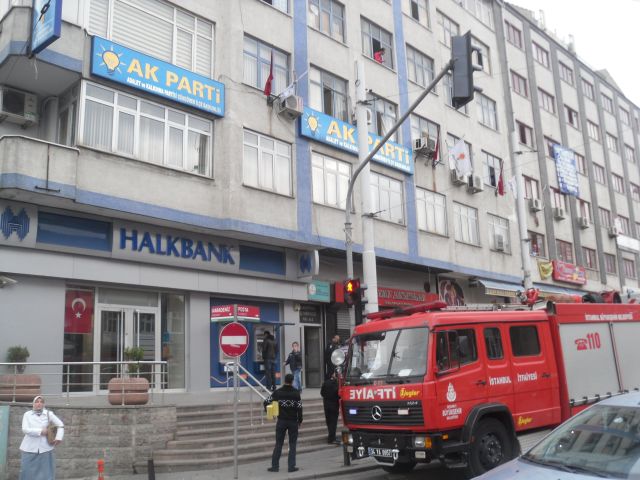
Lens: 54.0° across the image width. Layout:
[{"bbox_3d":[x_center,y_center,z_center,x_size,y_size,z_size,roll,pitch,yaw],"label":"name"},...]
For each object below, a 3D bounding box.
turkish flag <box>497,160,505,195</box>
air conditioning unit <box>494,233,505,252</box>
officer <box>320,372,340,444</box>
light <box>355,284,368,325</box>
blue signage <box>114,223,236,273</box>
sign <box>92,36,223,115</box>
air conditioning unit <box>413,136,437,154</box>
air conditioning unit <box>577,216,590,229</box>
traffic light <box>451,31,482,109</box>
[{"bbox_3d":[8.512,-2.897,29.609,0.330,1.500,0.220,-14,-17,42],"label":"turkish flag"},{"bbox_3d":[8.357,0.126,29.265,0.250,0.640,0.680,-14,-17,42],"label":"air conditioning unit"},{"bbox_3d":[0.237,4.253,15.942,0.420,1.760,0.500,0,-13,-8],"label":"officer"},{"bbox_3d":[0.741,1.230,11.800,0.280,0.780,0.250,7,-15,-34],"label":"light"},{"bbox_3d":[-3.870,0.253,17.331,0.150,1.000,4.037,-14,-17,42],"label":"blue signage"},{"bbox_3d":[-4.181,-4.245,16.765,0.180,0.970,3.958,-14,-17,42],"label":"sign"},{"bbox_3d":[4.103,-3.702,24.679,0.520,0.450,0.580,-13,-17,43],"label":"air conditioning unit"},{"bbox_3d":[14.796,-0.965,35.258,0.300,0.520,0.780,-13,-17,43],"label":"air conditioning unit"},{"bbox_3d":[2.323,-2.685,9.900,0.330,1.090,0.370,6,-15,-30],"label":"traffic light"}]

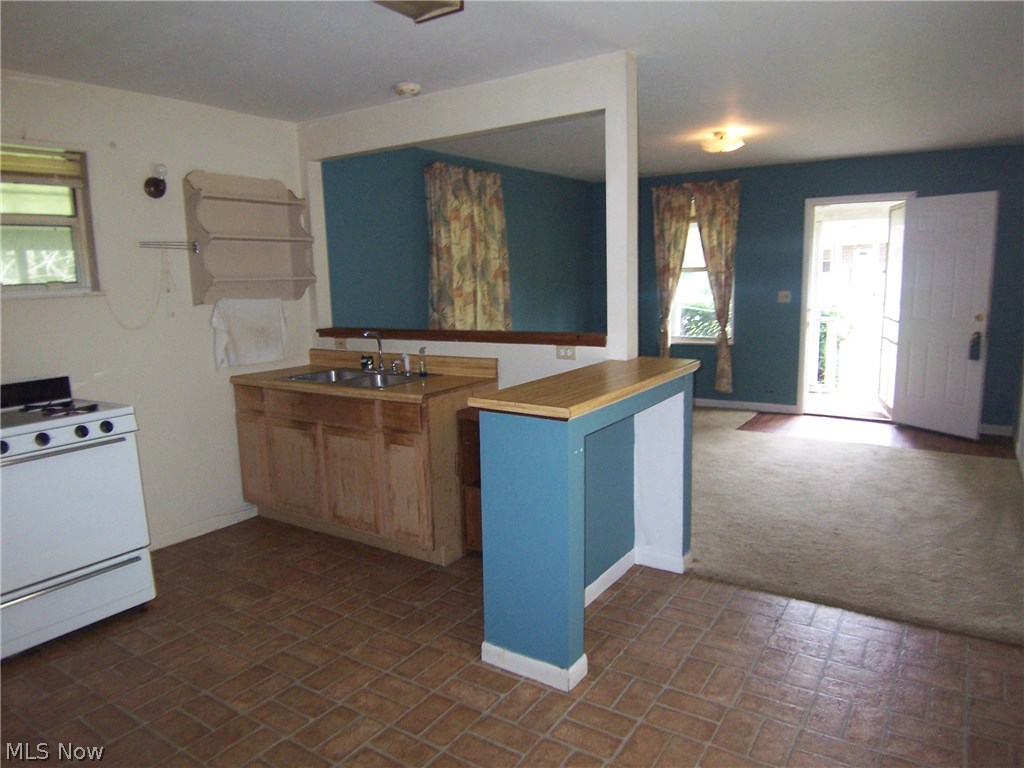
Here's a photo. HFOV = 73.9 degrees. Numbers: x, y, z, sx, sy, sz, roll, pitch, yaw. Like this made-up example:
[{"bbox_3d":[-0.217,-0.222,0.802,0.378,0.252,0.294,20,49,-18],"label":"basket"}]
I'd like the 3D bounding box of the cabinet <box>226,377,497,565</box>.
[{"bbox_3d":[-0.870,0.430,4.050,1.533,0.872,0.620,5,11,34],"label":"cabinet"}]

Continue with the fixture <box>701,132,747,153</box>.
[{"bbox_3d":[1.560,-1.784,5.017,0.294,0.130,0.294,5,11,34],"label":"fixture"}]

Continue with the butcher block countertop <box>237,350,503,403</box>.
[{"bbox_3d":[-0.888,-0.067,3.958,1.540,0.147,0.640,5,11,34],"label":"butcher block countertop"}]

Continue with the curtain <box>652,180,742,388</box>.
[{"bbox_3d":[1.897,-1.005,7.177,0.905,2.155,0.130,5,11,34],"label":"curtain"}]

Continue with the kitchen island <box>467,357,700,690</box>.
[{"bbox_3d":[0.382,0.486,2.938,0.437,1.043,1.300,5,11,34],"label":"kitchen island"}]

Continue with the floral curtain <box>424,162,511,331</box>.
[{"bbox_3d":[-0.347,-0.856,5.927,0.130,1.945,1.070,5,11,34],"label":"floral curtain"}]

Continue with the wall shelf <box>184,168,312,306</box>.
[{"bbox_3d":[-1.548,-0.870,4.090,0.205,0.759,0.733,5,11,34],"label":"wall shelf"}]

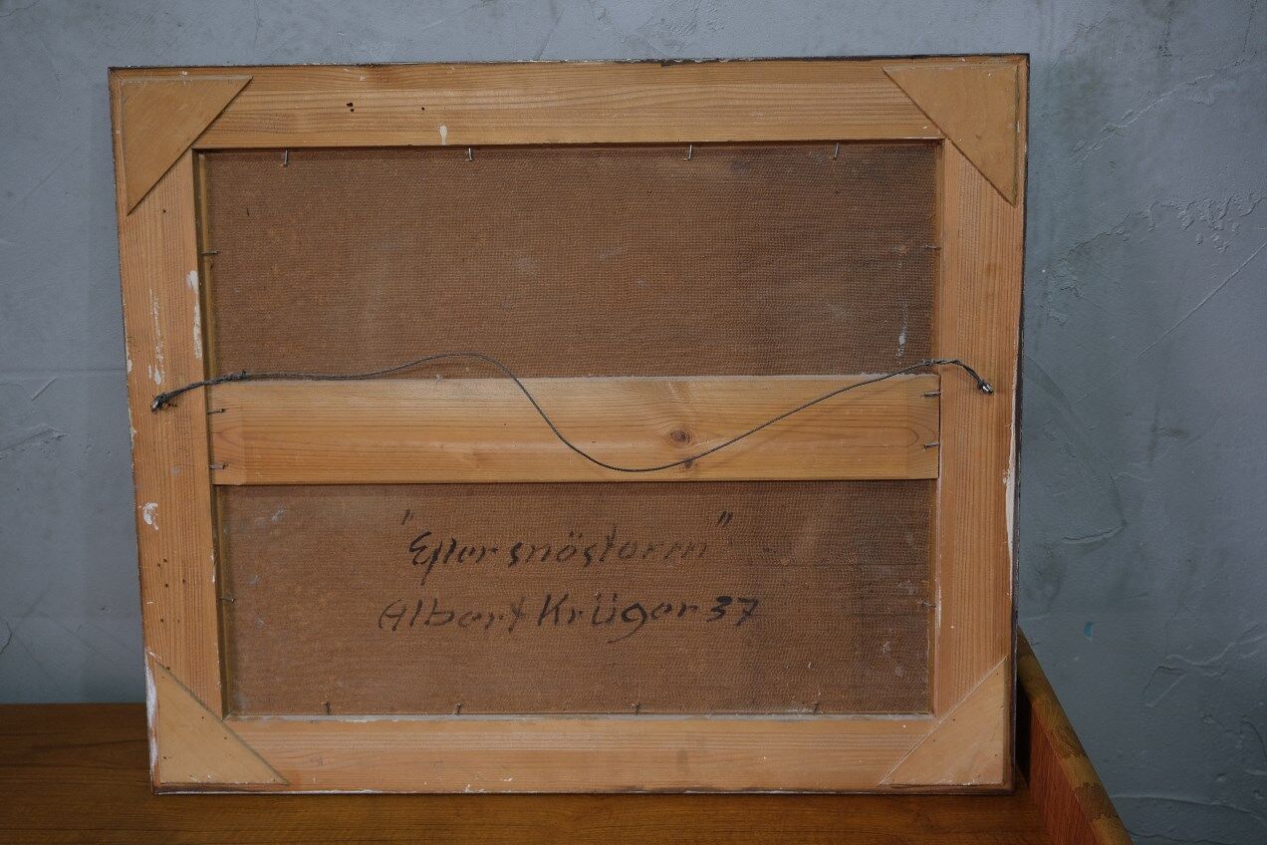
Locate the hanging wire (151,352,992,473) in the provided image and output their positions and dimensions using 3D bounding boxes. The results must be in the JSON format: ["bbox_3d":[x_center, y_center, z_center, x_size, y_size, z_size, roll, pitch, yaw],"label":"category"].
[{"bbox_3d":[-0.054,-0.008,1.018,0.696,0.101,0.030,-1,6,2],"label":"hanging wire"}]

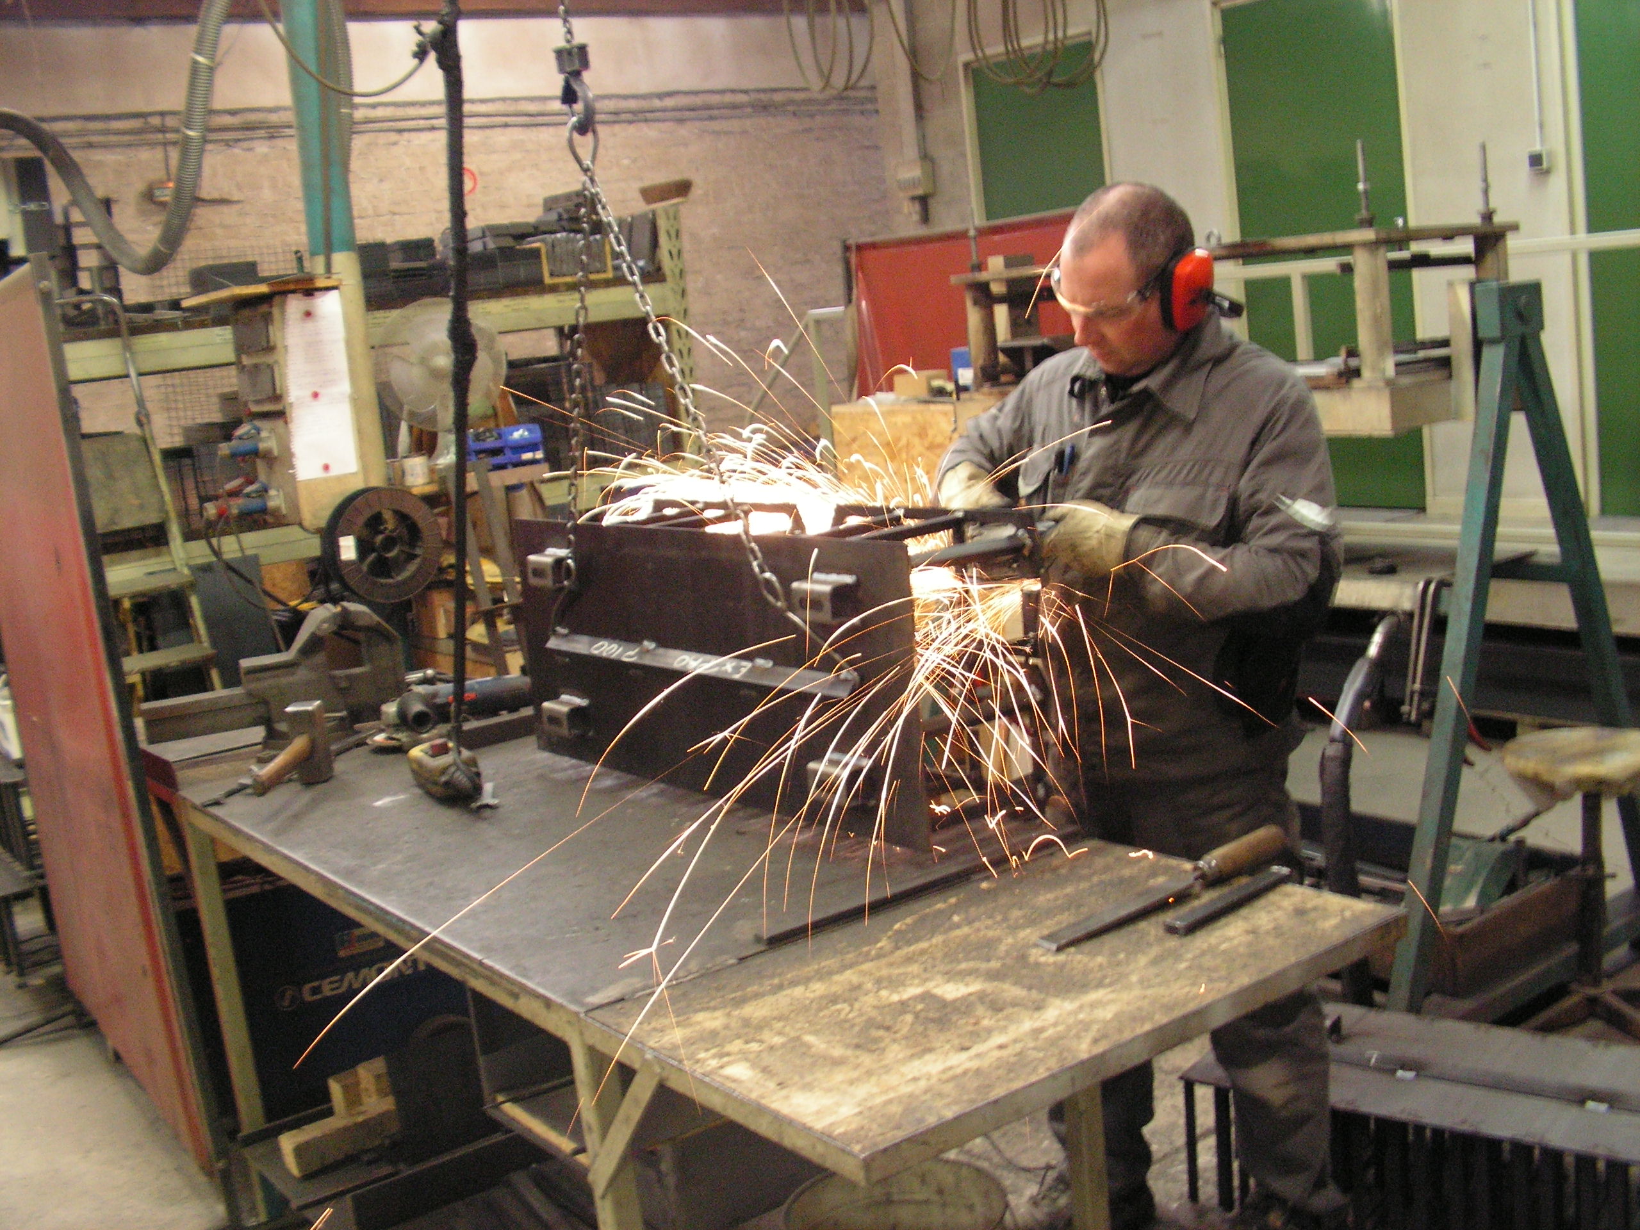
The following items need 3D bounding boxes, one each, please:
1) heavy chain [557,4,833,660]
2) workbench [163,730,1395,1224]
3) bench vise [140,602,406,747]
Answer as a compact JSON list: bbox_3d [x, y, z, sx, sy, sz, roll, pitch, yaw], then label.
[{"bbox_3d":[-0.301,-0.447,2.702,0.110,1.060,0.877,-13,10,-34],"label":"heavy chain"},{"bbox_3d":[-0.250,0.759,2.688,0.765,0.852,2.256,-13,10,-34],"label":"workbench"},{"bbox_3d":[-1.114,0.126,3.470,0.510,0.280,0.170,-9,9,-17],"label":"bench vise"}]

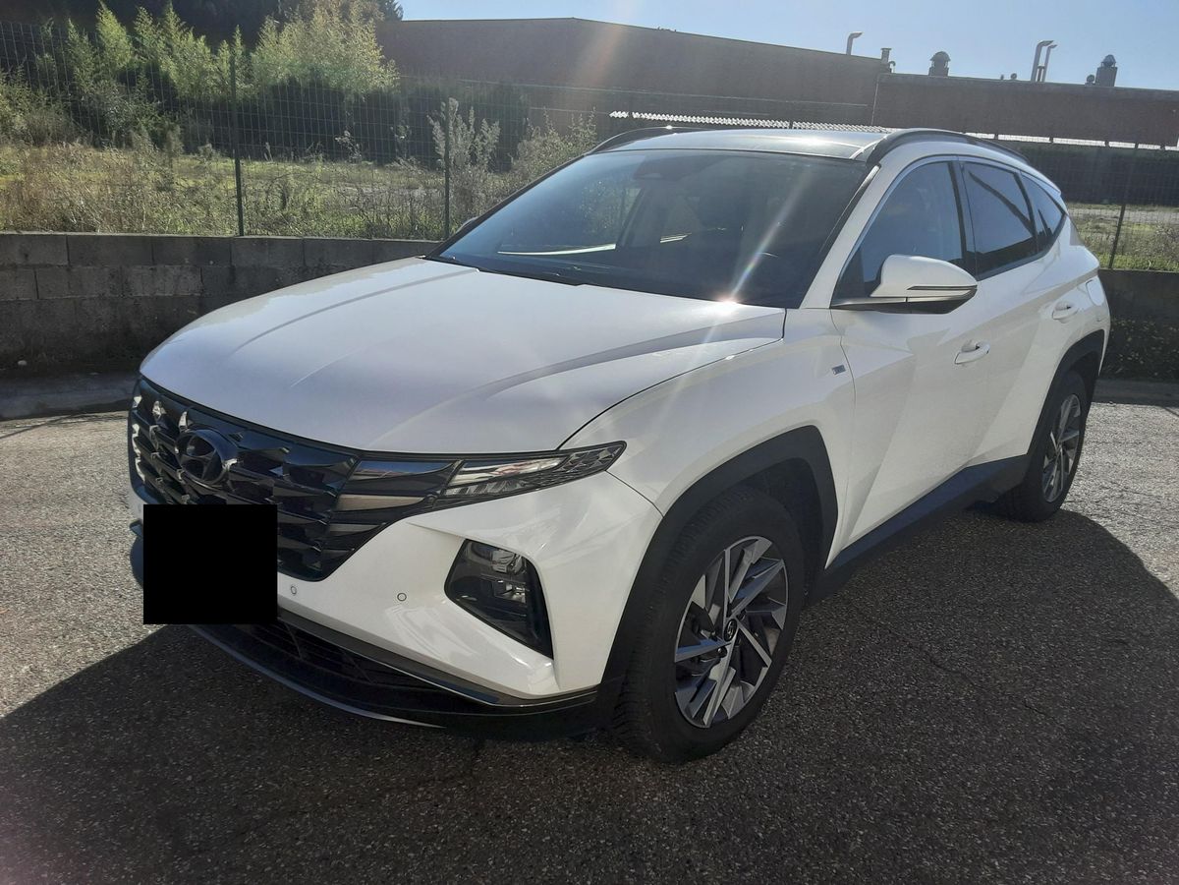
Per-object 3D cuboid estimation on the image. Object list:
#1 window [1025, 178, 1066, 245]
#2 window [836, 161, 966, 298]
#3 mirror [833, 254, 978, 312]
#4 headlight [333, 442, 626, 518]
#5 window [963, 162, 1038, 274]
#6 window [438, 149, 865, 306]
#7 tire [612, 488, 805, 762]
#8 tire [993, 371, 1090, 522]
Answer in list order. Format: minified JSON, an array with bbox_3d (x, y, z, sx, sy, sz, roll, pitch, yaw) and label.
[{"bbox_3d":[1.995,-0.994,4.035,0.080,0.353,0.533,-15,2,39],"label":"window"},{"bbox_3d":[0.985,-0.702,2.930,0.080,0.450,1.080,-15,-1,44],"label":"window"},{"bbox_3d":[0.872,-0.424,2.508,0.280,0.165,0.250,16,20,40],"label":"mirror"},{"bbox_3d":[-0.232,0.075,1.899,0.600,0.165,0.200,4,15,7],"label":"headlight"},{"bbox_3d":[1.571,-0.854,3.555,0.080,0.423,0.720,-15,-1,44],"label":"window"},{"bbox_3d":[0.162,-0.757,3.102,1.540,0.100,0.900,16,51,40],"label":"window"},{"bbox_3d":[0.282,0.449,2.380,0.240,0.705,0.705,16,20,40],"label":"tire"},{"bbox_3d":[2.095,0.006,4.304,0.240,0.705,0.705,16,20,40],"label":"tire"}]

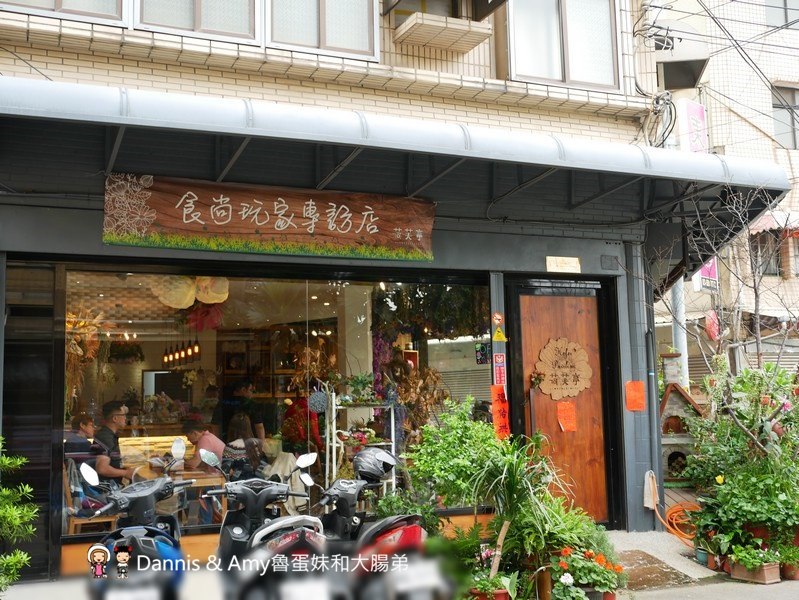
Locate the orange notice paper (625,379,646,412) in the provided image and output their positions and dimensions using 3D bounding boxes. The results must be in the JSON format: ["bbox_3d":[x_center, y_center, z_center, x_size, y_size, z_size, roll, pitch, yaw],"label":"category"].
[{"bbox_3d":[2.379,0.968,9.265,0.213,0.300,0.010,1,-7,-23],"label":"orange notice paper"}]

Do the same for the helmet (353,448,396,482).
[{"bbox_3d":[-0.159,1.090,6.100,0.310,0.250,0.250,10,-4,13],"label":"helmet"}]

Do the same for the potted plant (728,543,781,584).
[{"bbox_3d":[2.902,2.135,7.541,0.220,0.280,0.370,3,-8,-35],"label":"potted plant"}]

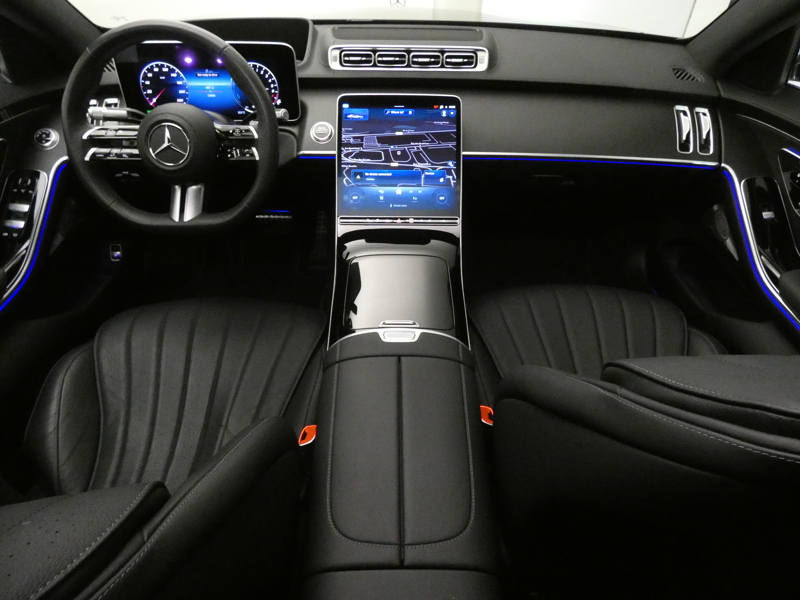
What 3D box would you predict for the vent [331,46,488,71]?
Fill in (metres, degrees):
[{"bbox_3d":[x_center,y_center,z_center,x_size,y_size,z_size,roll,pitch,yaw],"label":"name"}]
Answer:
[{"bbox_3d":[0.021,-0.546,1.052,0.355,0.055,0.040,1,14,0],"label":"vent"}]

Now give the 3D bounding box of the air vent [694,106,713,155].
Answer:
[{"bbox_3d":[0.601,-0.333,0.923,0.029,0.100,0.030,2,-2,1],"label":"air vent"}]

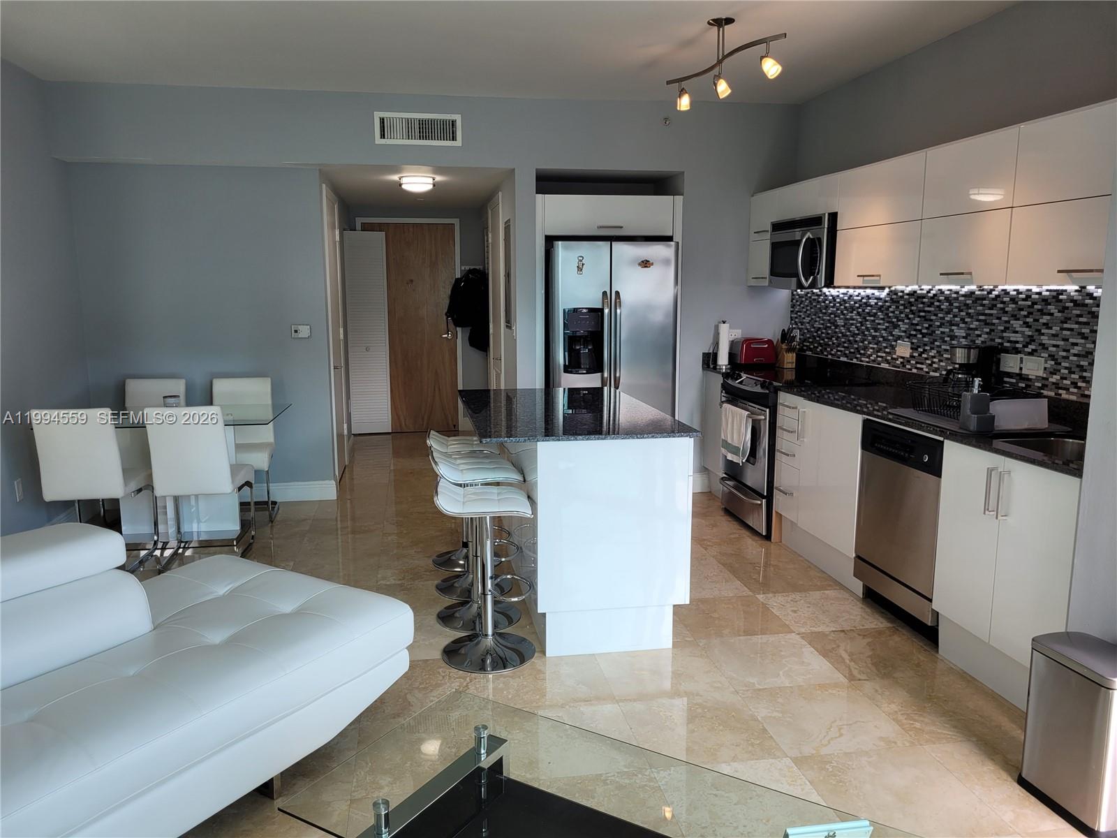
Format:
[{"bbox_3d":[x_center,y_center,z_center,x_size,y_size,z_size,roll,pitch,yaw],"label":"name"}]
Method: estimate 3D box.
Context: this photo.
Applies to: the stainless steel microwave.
[{"bbox_3d":[1.593,-0.997,5.062,0.423,0.418,0.760,-2,9,-9],"label":"stainless steel microwave"}]

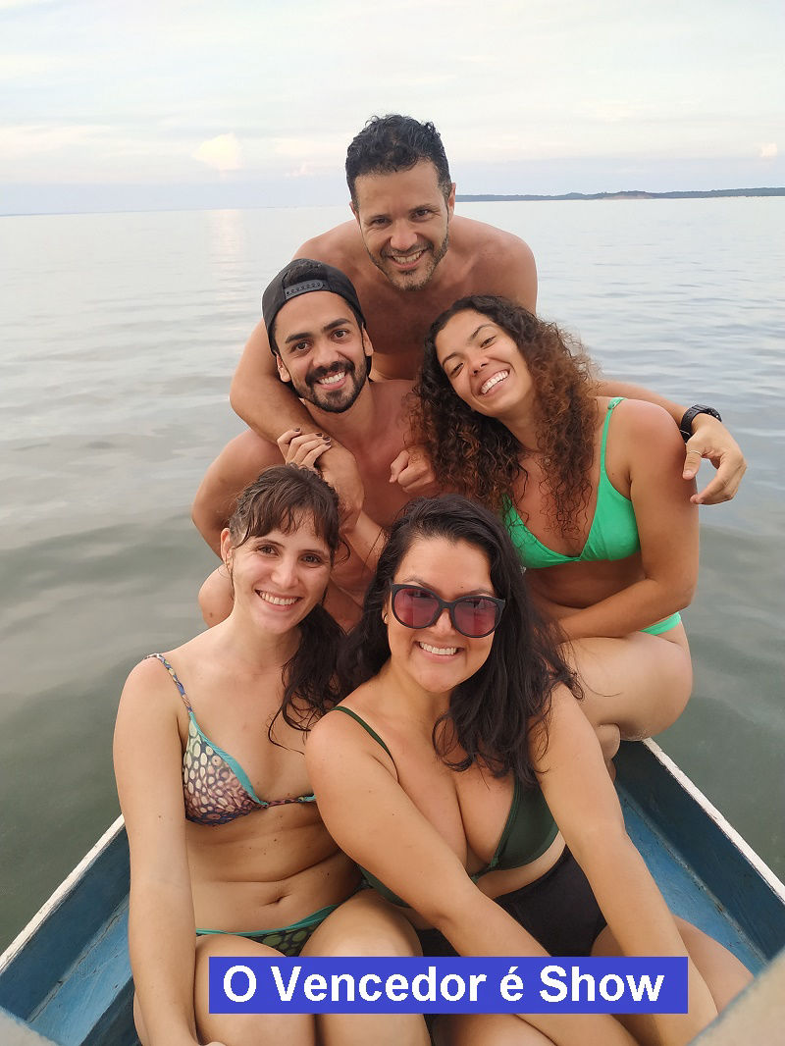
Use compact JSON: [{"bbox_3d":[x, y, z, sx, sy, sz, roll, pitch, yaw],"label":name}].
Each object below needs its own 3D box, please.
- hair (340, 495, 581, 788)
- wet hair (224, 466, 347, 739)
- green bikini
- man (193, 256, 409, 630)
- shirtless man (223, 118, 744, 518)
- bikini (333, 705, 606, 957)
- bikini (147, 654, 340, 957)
[{"bbox_3d":[0.088,0.126,0.929,0.290,0.370,0.250,-1,24,0],"label":"hair"},{"bbox_3d":[-0.158,0.103,1.070,0.190,0.410,0.220,-7,24,-13],"label":"wet hair"},{"bbox_3d":[0.350,0.002,1.325,0.340,0.490,0.270,4,24,11],"label":"green bikini"},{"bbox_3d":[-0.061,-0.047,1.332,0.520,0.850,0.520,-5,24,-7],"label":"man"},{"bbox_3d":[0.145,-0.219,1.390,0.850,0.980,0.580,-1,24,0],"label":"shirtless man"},{"bbox_3d":[0.136,0.465,1.115,0.390,0.530,0.290,-9,30,6],"label":"bikini"},{"bbox_3d":[-0.155,0.422,1.105,0.350,0.540,0.250,-5,22,-5],"label":"bikini"}]

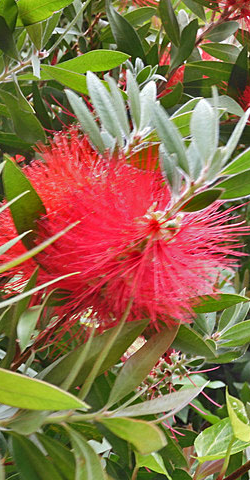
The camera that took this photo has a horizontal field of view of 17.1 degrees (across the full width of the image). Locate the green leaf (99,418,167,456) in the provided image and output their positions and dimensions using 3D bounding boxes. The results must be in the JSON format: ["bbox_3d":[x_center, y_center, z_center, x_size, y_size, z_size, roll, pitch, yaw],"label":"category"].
[{"bbox_3d":[0.003,0.084,0.360,0.035,0.008,0.016,16,43,31],"label":"green leaf"}]

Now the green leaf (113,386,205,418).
[{"bbox_3d":[0.016,0.071,0.370,0.046,0.011,0.007,-16,-29,-13],"label":"green leaf"}]

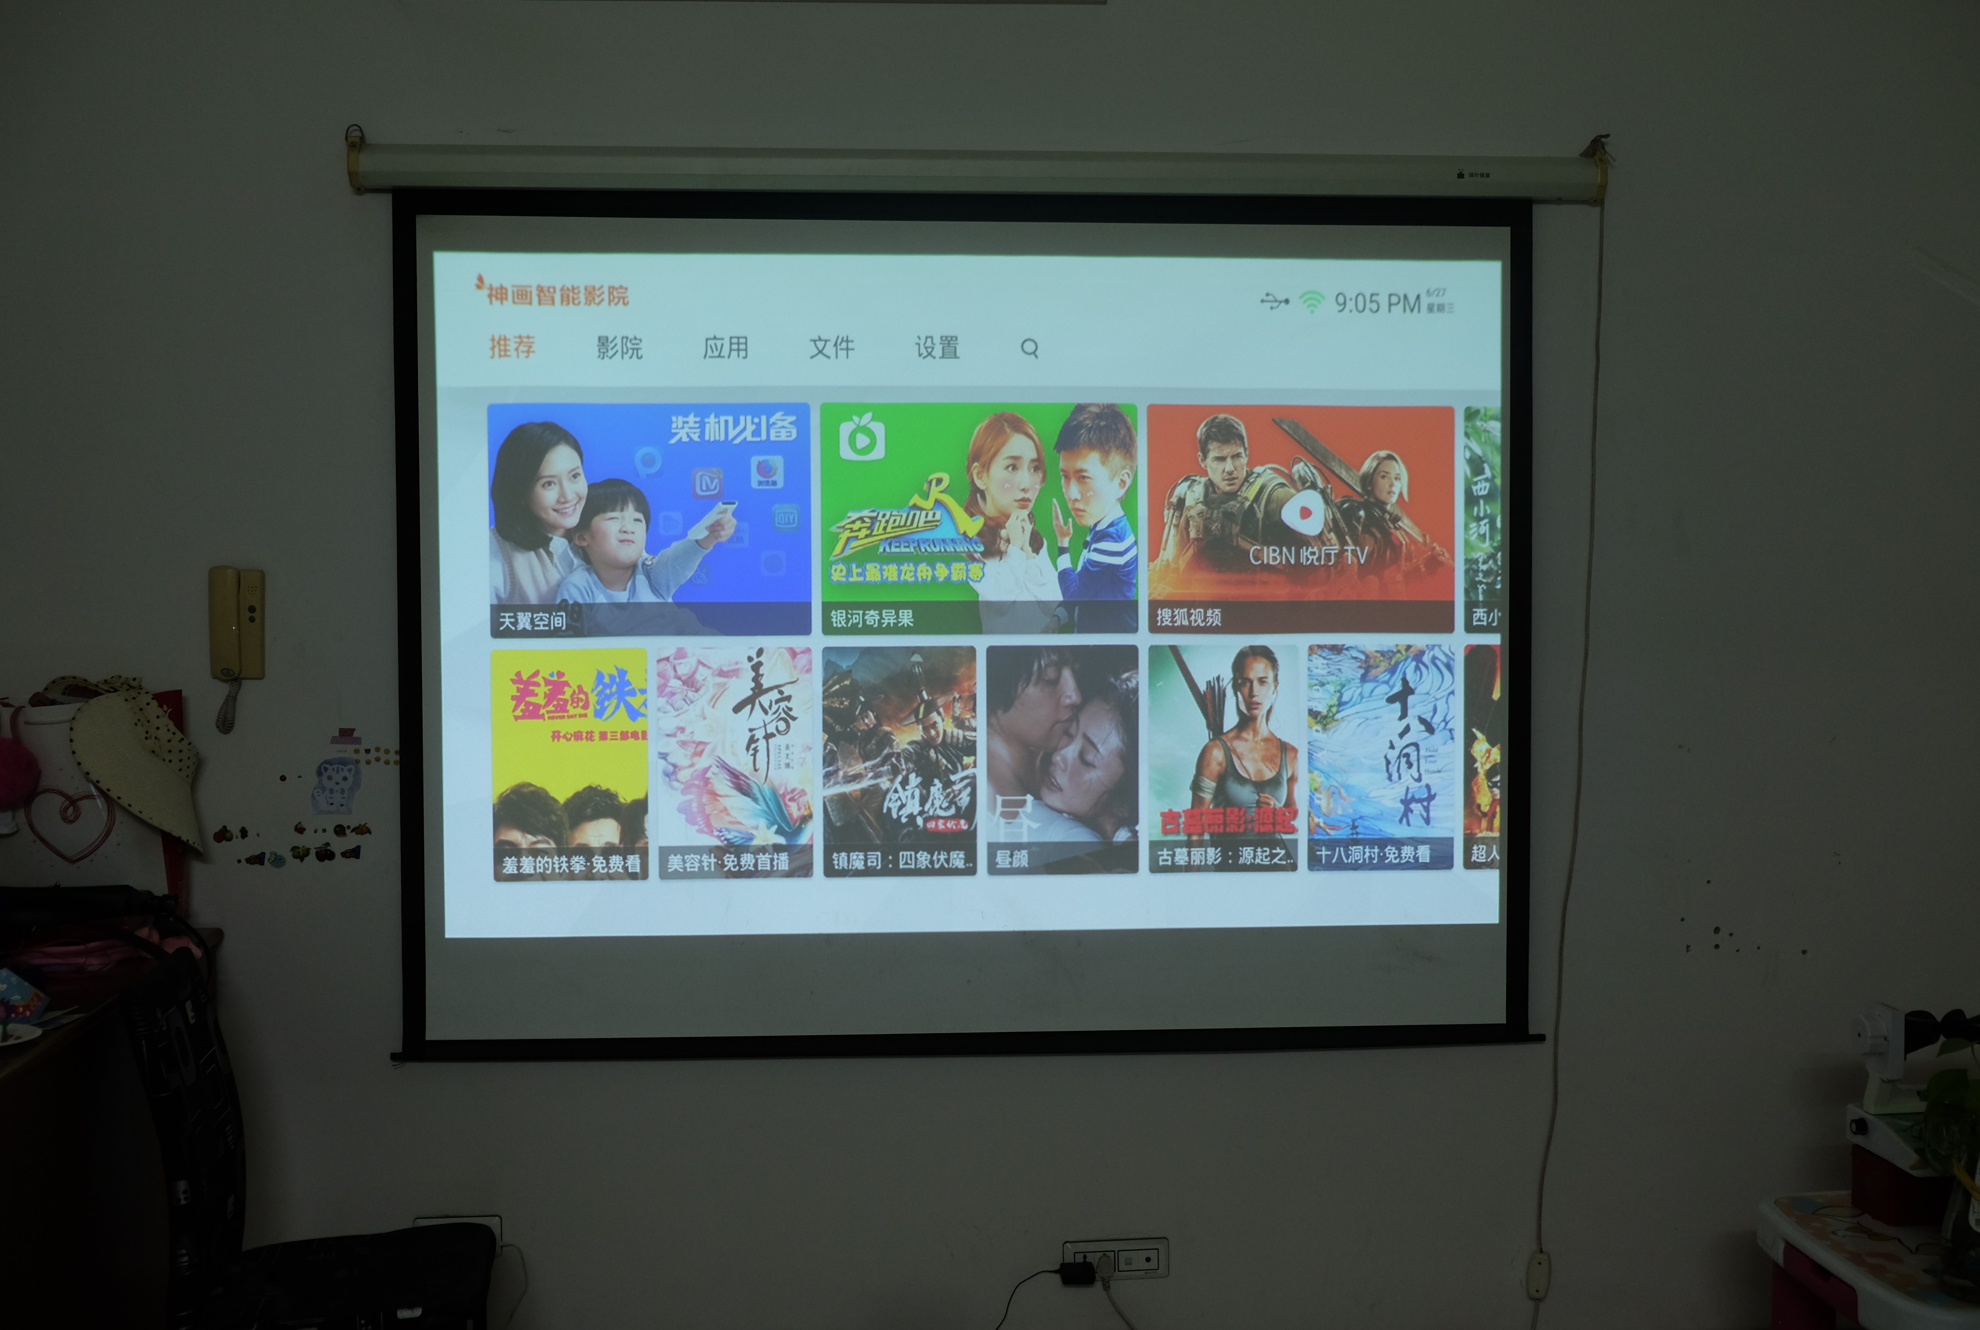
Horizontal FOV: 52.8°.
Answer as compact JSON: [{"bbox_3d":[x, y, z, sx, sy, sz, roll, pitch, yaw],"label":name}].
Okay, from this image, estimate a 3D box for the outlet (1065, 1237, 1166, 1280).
[{"bbox_3d":[0.232,1.089,3.660,0.197,0.075,0.014,0,2,-3],"label":"outlet"}]

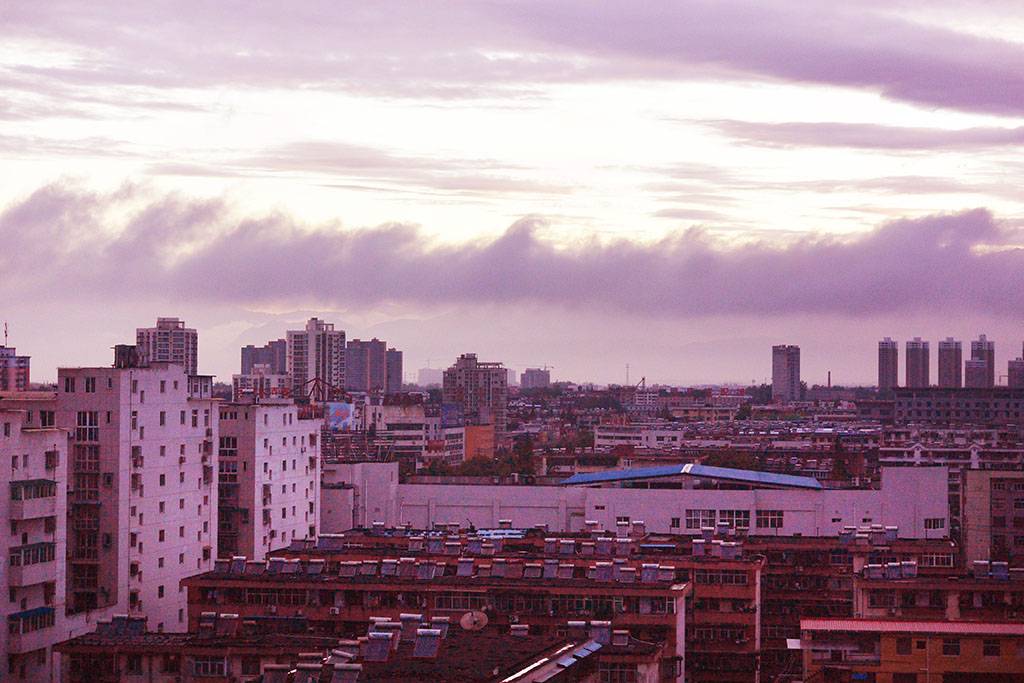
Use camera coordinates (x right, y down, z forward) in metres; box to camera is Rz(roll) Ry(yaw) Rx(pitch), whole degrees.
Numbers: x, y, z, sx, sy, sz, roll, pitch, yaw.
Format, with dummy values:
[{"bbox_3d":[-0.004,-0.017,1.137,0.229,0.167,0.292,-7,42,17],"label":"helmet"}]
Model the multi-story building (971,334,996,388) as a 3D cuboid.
[{"bbox_3d":[593.420,36.320,2900.000,28.000,89.000,22.000,0,-1,14],"label":"multi-story building"}]

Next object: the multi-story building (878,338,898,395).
[{"bbox_3d":[485.610,40.900,2970.000,24.130,90.530,20.000,0,-1,12],"label":"multi-story building"}]

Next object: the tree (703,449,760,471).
[{"bbox_3d":[55.250,34.810,580.000,14.500,15.500,13.000,0,-1,14],"label":"tree"}]

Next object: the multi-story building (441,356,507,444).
[{"bbox_3d":[-14.980,24.900,939.000,22.580,39.230,18.000,0,-1,12],"label":"multi-story building"}]

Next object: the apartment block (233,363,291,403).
[{"bbox_3d":[-134.270,31.190,1237.500,28.220,37.980,15.000,0,-1,12],"label":"apartment block"}]

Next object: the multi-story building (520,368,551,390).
[{"bbox_3d":[42.830,76.200,4200.000,50.000,52.100,20.000,0,-1,14],"label":"multi-story building"}]

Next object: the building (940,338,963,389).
[{"bbox_3d":[572.880,41.590,3011.000,30.520,91.990,22.000,0,-1,12],"label":"building"}]

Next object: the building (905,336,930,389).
[{"bbox_3d":[501.550,38.150,2850.000,28.000,83.700,22.000,0,-1,14],"label":"building"}]

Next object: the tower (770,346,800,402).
[{"bbox_3d":[227.420,32.930,1909.000,21.540,58.950,18.000,0,-1,12],"label":"tower"}]

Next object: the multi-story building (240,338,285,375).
[{"bbox_3d":[-296.580,37.680,2750.000,52.000,81.300,18.000,0,-1,14],"label":"multi-story building"}]

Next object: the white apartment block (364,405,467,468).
[{"bbox_3d":[-29.620,31.610,700.000,26.000,25.900,21.000,0,-1,14],"label":"white apartment block"}]

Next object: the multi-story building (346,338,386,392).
[{"bbox_3d":[-182.740,38.610,2889.000,46.230,81.970,18.000,0,-1,12],"label":"multi-story building"}]

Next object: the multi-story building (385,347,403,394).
[{"bbox_3d":[-148.950,44.590,2908.500,17.610,71.290,17.000,0,-1,12],"label":"multi-story building"}]

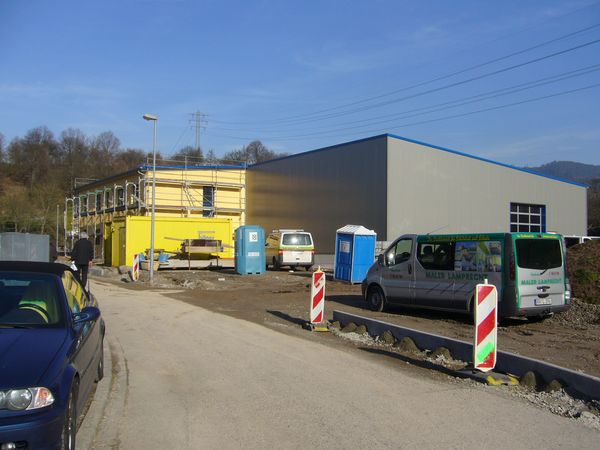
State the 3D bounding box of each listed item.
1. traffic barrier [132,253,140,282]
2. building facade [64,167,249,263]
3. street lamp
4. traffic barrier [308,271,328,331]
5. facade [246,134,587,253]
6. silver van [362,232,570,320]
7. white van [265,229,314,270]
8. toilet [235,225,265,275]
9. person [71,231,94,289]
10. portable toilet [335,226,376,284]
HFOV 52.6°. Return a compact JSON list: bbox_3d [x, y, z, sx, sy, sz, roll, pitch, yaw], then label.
[{"bbox_3d":[-6.250,1.600,23.200,0.300,1.100,0.250,1,-2,-9],"label":"traffic barrier"},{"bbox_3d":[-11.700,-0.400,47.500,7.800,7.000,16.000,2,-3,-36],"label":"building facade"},{"bbox_3d":[-5.360,-0.940,21.750,0.560,6.100,0.240,2,-2,-26],"label":"street lamp"},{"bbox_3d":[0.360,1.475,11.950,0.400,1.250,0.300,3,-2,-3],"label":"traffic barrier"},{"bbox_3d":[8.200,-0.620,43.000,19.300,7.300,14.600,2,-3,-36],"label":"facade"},{"bbox_3d":[3.790,1.260,15.250,1.930,1.980,5.100,2,-3,-36],"label":"silver van"},{"bbox_3d":[-0.630,1.360,33.100,1.920,2.080,4.900,1,-2,-13],"label":"white van"},{"bbox_3d":[-2.400,1.200,28.400,1.150,2.270,1.150,1,-2,-22],"label":"toilet"},{"bbox_3d":[-6.500,1.075,18.200,0.620,1.770,0.450,1,-2,-12],"label":"person"},{"bbox_3d":[2.270,1.150,24.700,1.160,2.300,1.160,5,-2,-35],"label":"portable toilet"}]

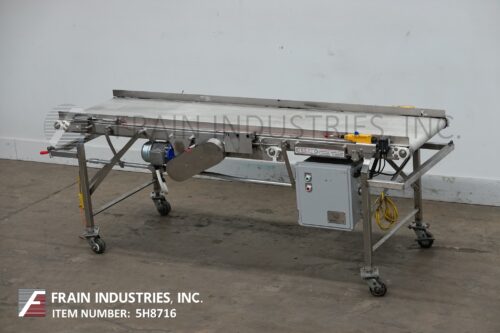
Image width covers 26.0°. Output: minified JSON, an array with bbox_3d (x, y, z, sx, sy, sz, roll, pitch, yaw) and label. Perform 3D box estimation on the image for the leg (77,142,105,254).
[{"bbox_3d":[-1.060,0.225,7.213,0.130,0.770,0.109,5,19,30],"label":"leg"}]

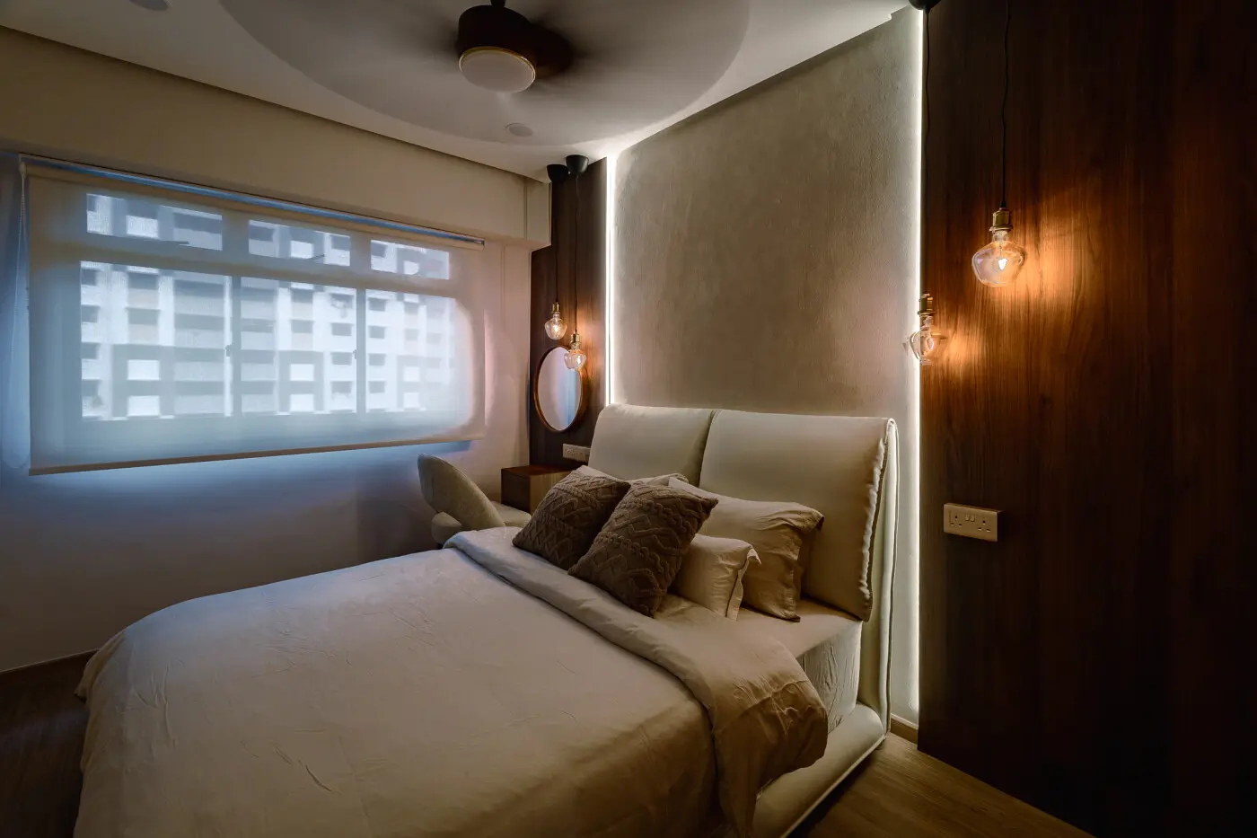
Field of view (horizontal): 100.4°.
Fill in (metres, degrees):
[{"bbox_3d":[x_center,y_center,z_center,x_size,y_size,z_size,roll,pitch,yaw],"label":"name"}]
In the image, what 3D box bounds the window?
[{"bbox_3d":[-1.754,-0.477,2.881,2.050,1.310,0.100,-2,3,-40],"label":"window"}]

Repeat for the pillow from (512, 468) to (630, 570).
[{"bbox_3d":[-0.244,0.408,2.197,0.450,0.420,0.140,3,-40,50],"label":"pillow"}]

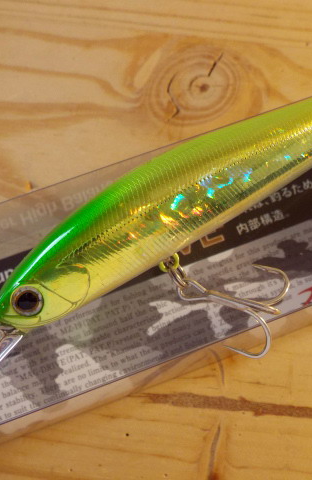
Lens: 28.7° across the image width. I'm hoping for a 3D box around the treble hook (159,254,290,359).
[{"bbox_3d":[0.011,0.010,0.107,0.022,0.015,0.018,18,84,10],"label":"treble hook"}]

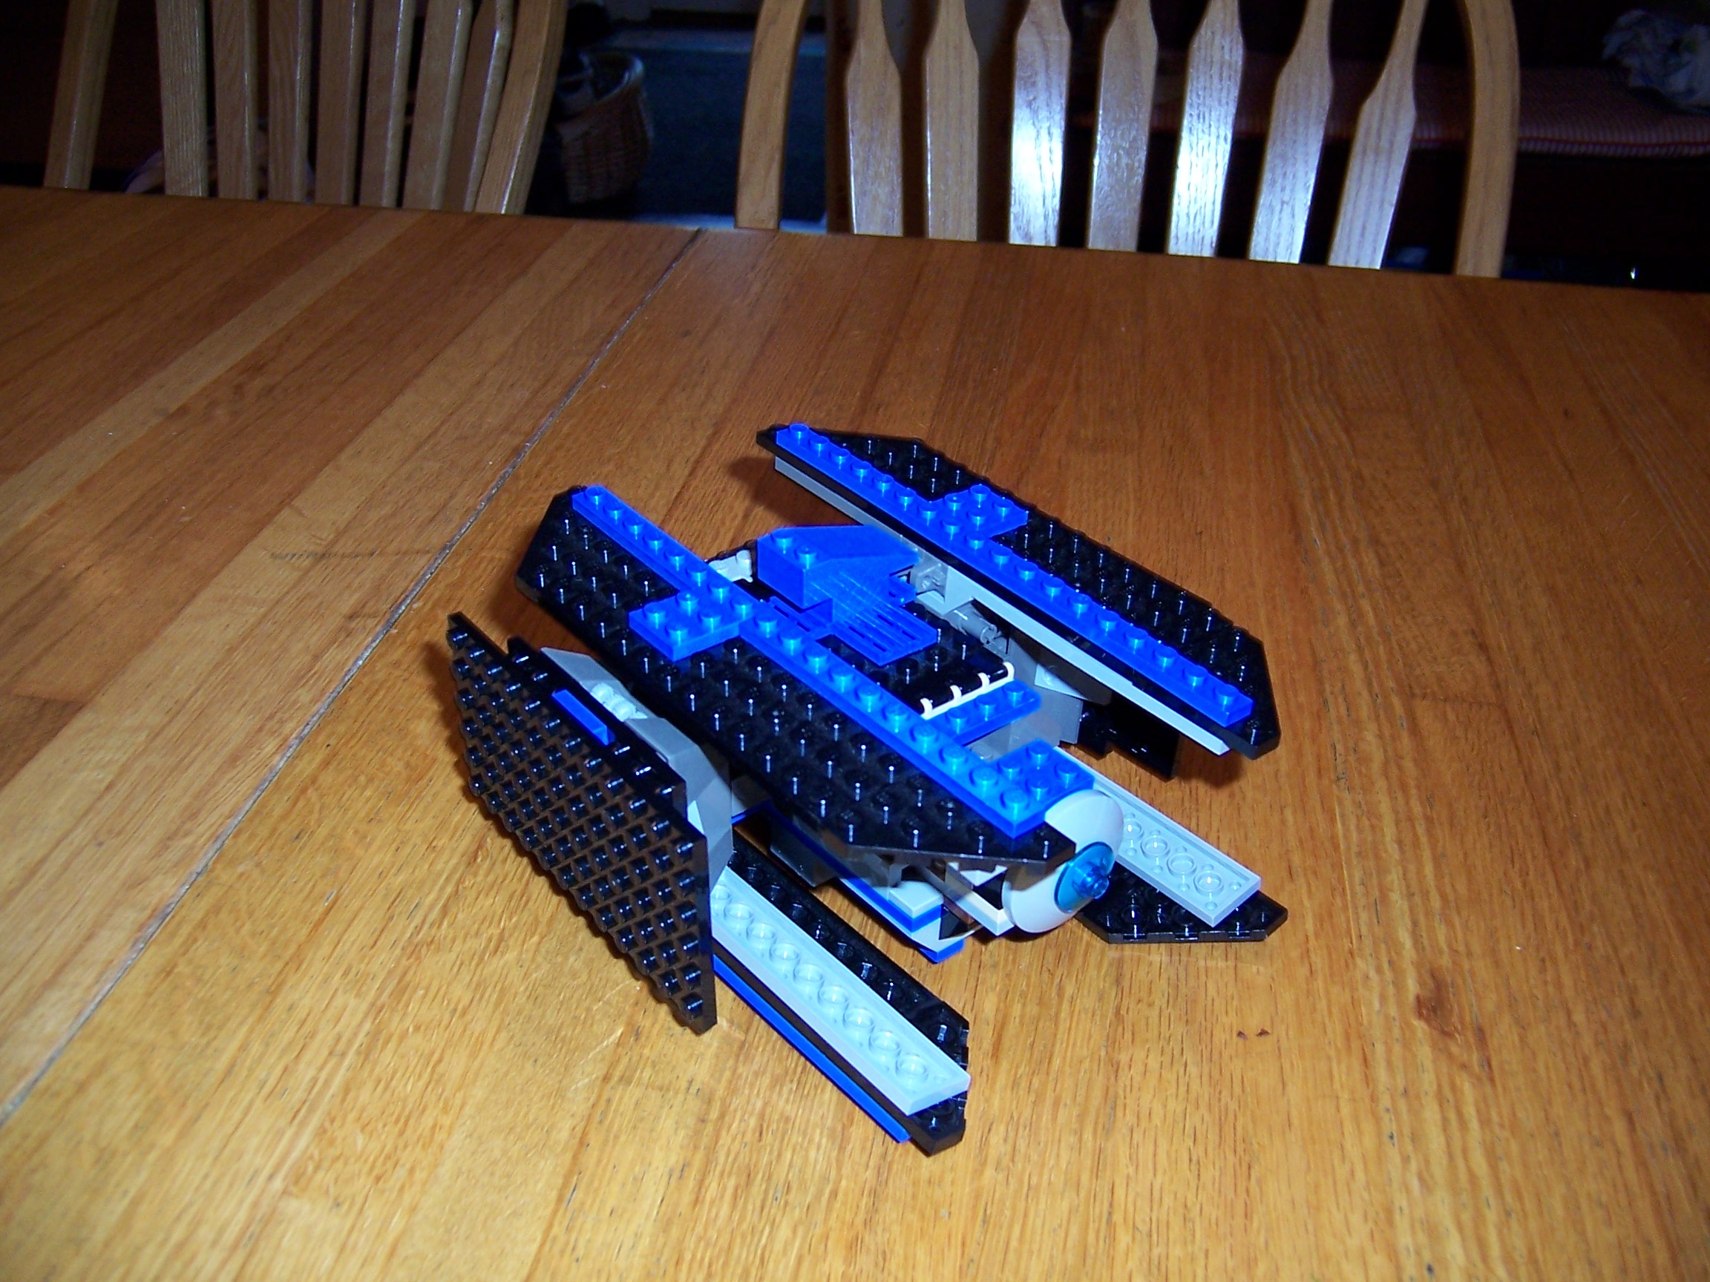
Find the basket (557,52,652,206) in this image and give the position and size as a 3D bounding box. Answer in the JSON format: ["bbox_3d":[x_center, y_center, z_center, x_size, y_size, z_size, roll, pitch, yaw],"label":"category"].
[{"bbox_3d":[-0.527,-1.078,3.440,0.210,0.250,0.260,7,32,9],"label":"basket"}]

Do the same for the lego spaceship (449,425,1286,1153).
[{"bbox_3d":[0.004,0.018,0.362,0.139,0.074,0.161,-22,40,-33],"label":"lego spaceship"}]

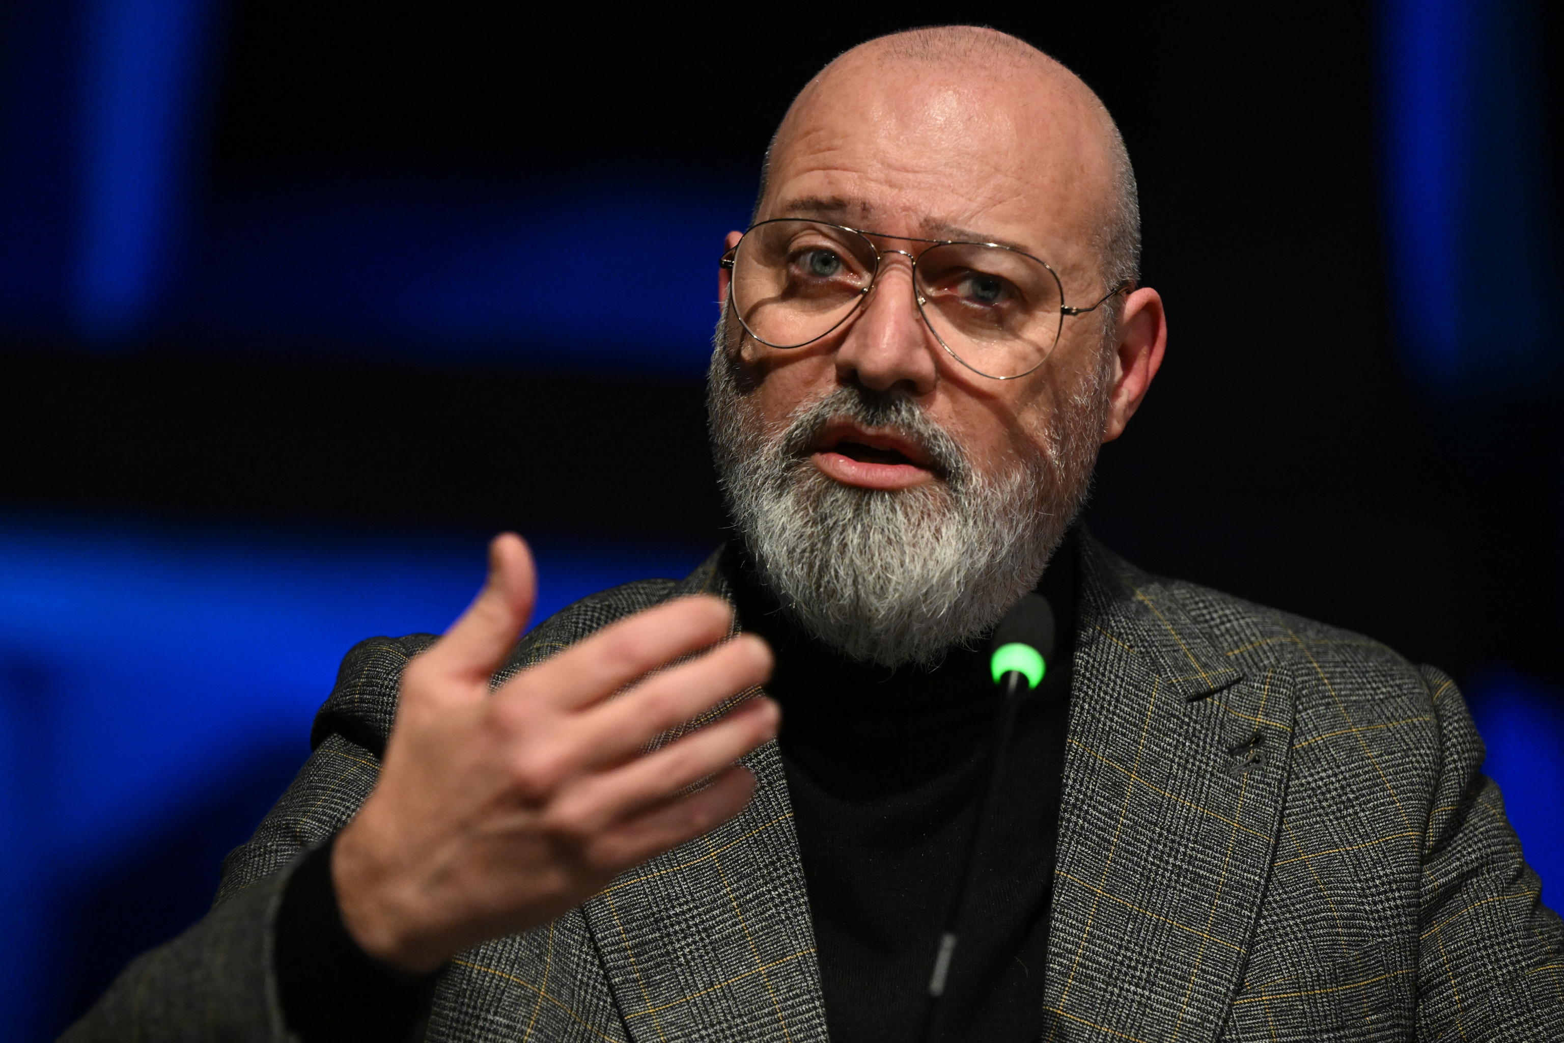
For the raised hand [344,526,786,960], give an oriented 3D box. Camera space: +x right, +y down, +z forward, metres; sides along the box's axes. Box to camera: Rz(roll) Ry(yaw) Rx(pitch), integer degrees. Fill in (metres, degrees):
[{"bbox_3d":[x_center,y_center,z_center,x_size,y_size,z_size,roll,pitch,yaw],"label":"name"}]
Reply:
[{"bbox_3d":[-0.088,0.072,2.850,0.180,0.120,0.080,-31,7,16],"label":"raised hand"}]

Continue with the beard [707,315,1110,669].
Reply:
[{"bbox_3d":[0.048,-0.011,3.100,0.150,0.134,0.115,7,3,10],"label":"beard"}]

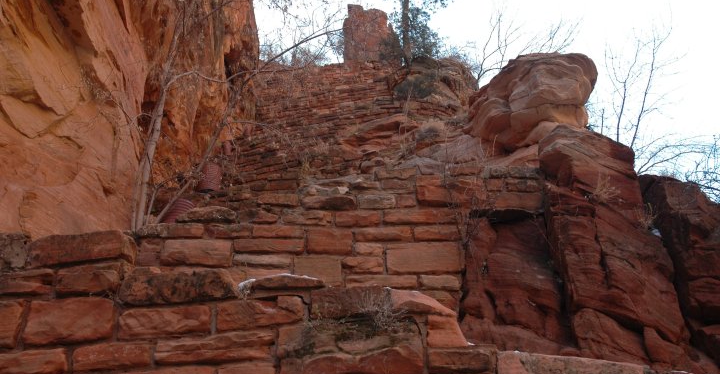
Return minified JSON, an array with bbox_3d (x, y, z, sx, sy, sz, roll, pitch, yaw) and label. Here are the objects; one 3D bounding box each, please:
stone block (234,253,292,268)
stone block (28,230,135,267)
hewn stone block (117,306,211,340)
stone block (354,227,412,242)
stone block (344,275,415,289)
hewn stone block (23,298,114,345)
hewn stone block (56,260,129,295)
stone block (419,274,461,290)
[{"bbox_3d":[-0.832,0.676,7.017,0.500,0.119,0.260,0,-18,0],"label":"stone block"},{"bbox_3d":[-1.654,0.405,4.847,0.569,0.200,0.300,-4,-18,4],"label":"stone block"},{"bbox_3d":[-1.113,0.826,4.756,0.553,0.180,0.270,-6,-19,6],"label":"hewn stone block"},{"bbox_3d":[0.205,0.457,7.113,0.489,0.122,0.260,0,-18,0],"label":"stone block"},{"bbox_3d":[0.183,0.855,6.949,0.597,0.117,0.280,0,-18,0],"label":"stone block"},{"bbox_3d":[-1.695,0.833,4.841,0.564,0.267,0.280,-6,-19,6],"label":"hewn stone block"},{"bbox_3d":[-1.592,0.586,4.893,0.426,0.165,0.250,-6,-19,6],"label":"hewn stone block"},{"bbox_3d":[0.682,0.848,6.936,0.349,0.129,0.250,0,-18,0],"label":"stone block"}]

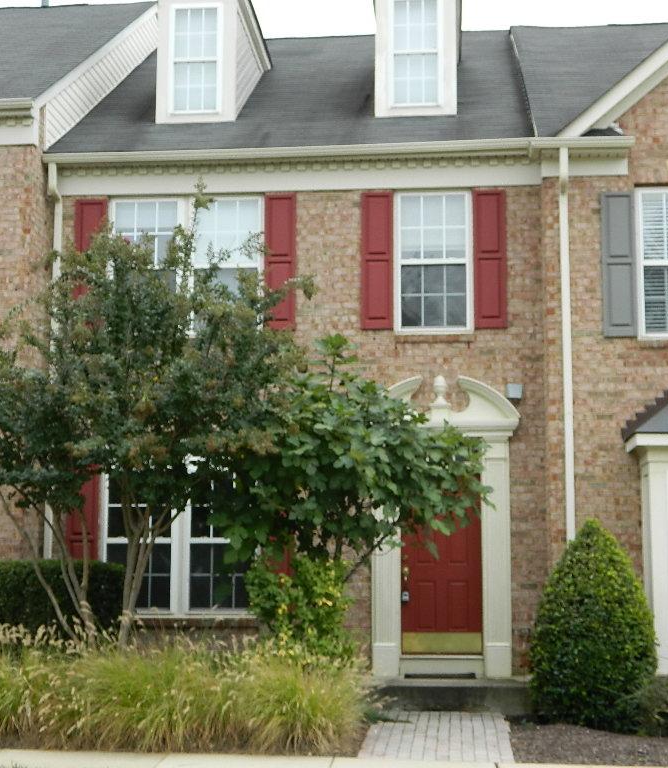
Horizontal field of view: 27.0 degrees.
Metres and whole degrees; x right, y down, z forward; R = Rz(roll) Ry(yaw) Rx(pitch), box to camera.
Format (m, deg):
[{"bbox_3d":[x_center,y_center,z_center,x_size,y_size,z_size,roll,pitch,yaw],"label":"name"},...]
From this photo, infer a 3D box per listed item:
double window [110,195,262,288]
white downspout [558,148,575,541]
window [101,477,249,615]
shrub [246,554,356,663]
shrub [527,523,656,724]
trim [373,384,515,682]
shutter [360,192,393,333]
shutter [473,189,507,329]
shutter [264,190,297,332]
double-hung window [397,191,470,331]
[{"bbox_3d":[-1.738,-1.394,16.455,1.840,1.686,0.100,-1,-8,6],"label":"double window"},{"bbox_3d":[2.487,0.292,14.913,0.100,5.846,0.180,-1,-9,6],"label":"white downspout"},{"bbox_3d":[-1.744,1.807,15.813,1.891,1.697,0.100,-1,-9,6],"label":"window"},{"bbox_3d":[-0.340,2.470,14.610,1.114,1.327,1.000,-1,-9,6],"label":"shrub"},{"bbox_3d":[2.452,2.251,13.231,1.189,1.935,1.200,-1,-9,6],"label":"shrub"},{"bbox_3d":[1.203,1.579,15.580,1.728,3.347,0.270,-1,-8,6],"label":"trim"},{"bbox_3d":[0.505,-1.433,16.199,0.390,1.657,0.050,-1,-8,6],"label":"shutter"},{"bbox_3d":[1.786,-1.426,15.864,0.372,1.607,0.040,-1,-9,6],"label":"shutter"},{"bbox_3d":[-0.622,-1.440,16.314,0.384,1.639,0.050,-1,-8,6],"label":"shutter"},{"bbox_3d":[1.157,-1.410,16.166,0.902,1.680,0.100,-1,-8,6],"label":"double-hung window"}]

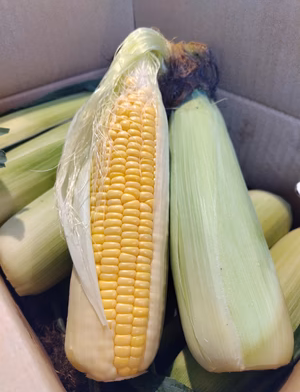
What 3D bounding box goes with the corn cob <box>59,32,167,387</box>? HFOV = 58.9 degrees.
[{"bbox_3d":[-0.019,-0.014,0.198,0.073,0.065,0.241,5,77,-5],"label":"corn cob"}]

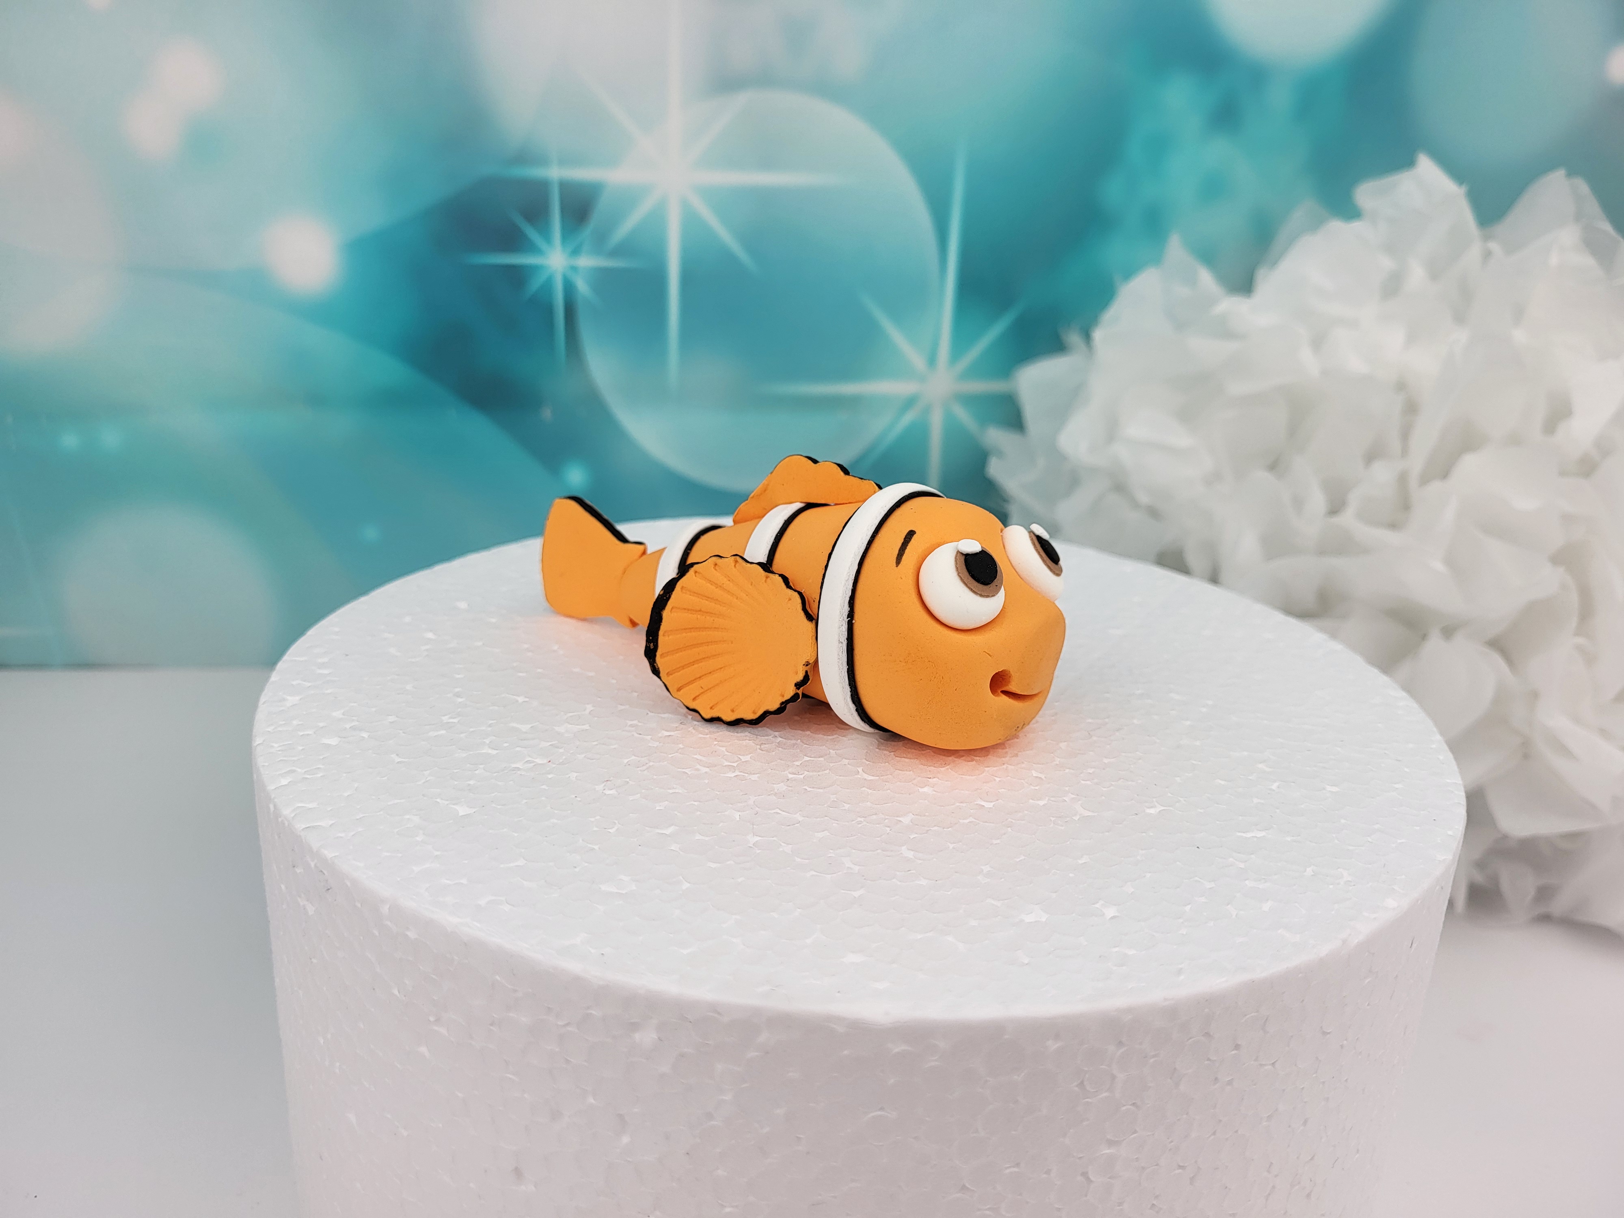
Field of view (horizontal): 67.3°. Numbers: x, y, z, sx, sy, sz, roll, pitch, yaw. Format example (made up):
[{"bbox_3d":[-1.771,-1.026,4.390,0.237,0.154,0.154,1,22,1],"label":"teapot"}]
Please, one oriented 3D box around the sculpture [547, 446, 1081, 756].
[{"bbox_3d":[-0.004,-0.007,0.200,0.103,0.041,0.051,17,24,35],"label":"sculpture"}]

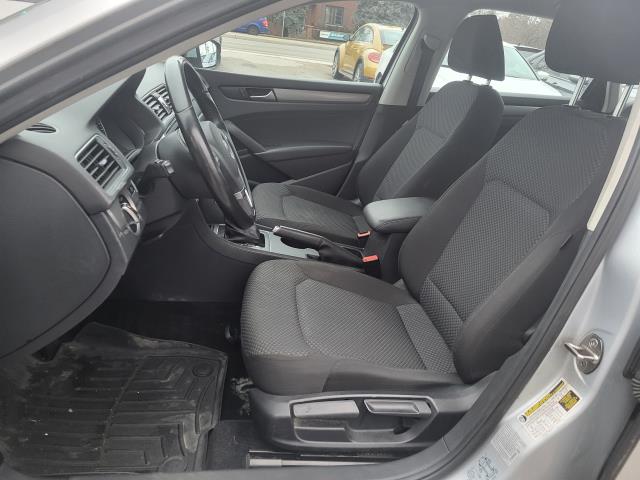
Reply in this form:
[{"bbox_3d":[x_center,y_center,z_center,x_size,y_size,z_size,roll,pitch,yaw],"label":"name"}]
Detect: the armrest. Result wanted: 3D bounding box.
[{"bbox_3d":[0.288,-0.090,1.587,0.300,0.090,0.150,2,22,-9],"label":"armrest"}]

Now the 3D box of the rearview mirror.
[{"bbox_3d":[-0.525,-0.846,2.179,0.130,0.145,0.210,8,22,4],"label":"rearview mirror"}]

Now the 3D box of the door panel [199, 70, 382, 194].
[{"bbox_3d":[-0.186,-0.418,2.169,0.920,0.620,0.130,2,22,-9],"label":"door panel"}]

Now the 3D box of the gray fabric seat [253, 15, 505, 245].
[{"bbox_3d":[0.176,-0.397,1.849,0.880,0.930,0.520,2,22,-9],"label":"gray fabric seat"}]

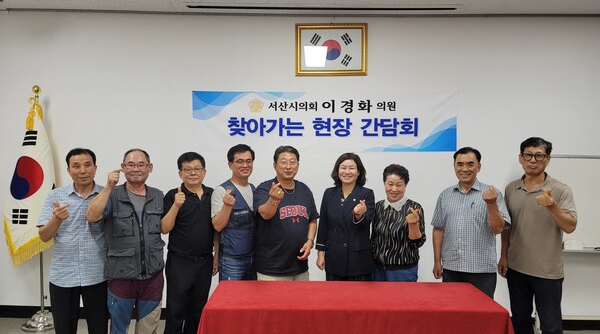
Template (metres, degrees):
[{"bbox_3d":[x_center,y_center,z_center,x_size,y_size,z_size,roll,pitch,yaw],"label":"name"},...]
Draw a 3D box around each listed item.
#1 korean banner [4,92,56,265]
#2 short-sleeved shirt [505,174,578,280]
[{"bbox_3d":[-2.516,0.108,4.060,0.505,1.616,0.263,1,1,-5],"label":"korean banner"},{"bbox_3d":[1.735,0.433,3.151,0.515,0.758,0.323,1,2,19],"label":"short-sleeved shirt"}]

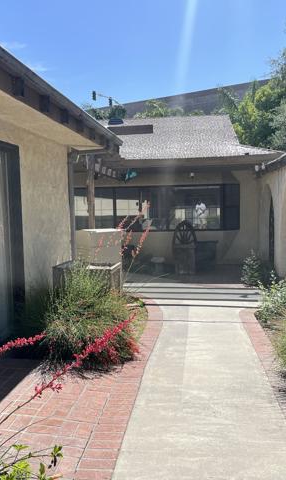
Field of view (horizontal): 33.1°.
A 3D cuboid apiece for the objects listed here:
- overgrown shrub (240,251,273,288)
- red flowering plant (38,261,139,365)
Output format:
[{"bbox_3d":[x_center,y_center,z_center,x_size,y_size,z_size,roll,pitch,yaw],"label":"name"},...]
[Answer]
[{"bbox_3d":[2.038,0.525,8.627,0.507,0.644,0.548,-1,3,7],"label":"overgrown shrub"},{"bbox_3d":[-0.543,0.708,5.061,0.836,0.781,1.028,-1,3,10],"label":"red flowering plant"}]

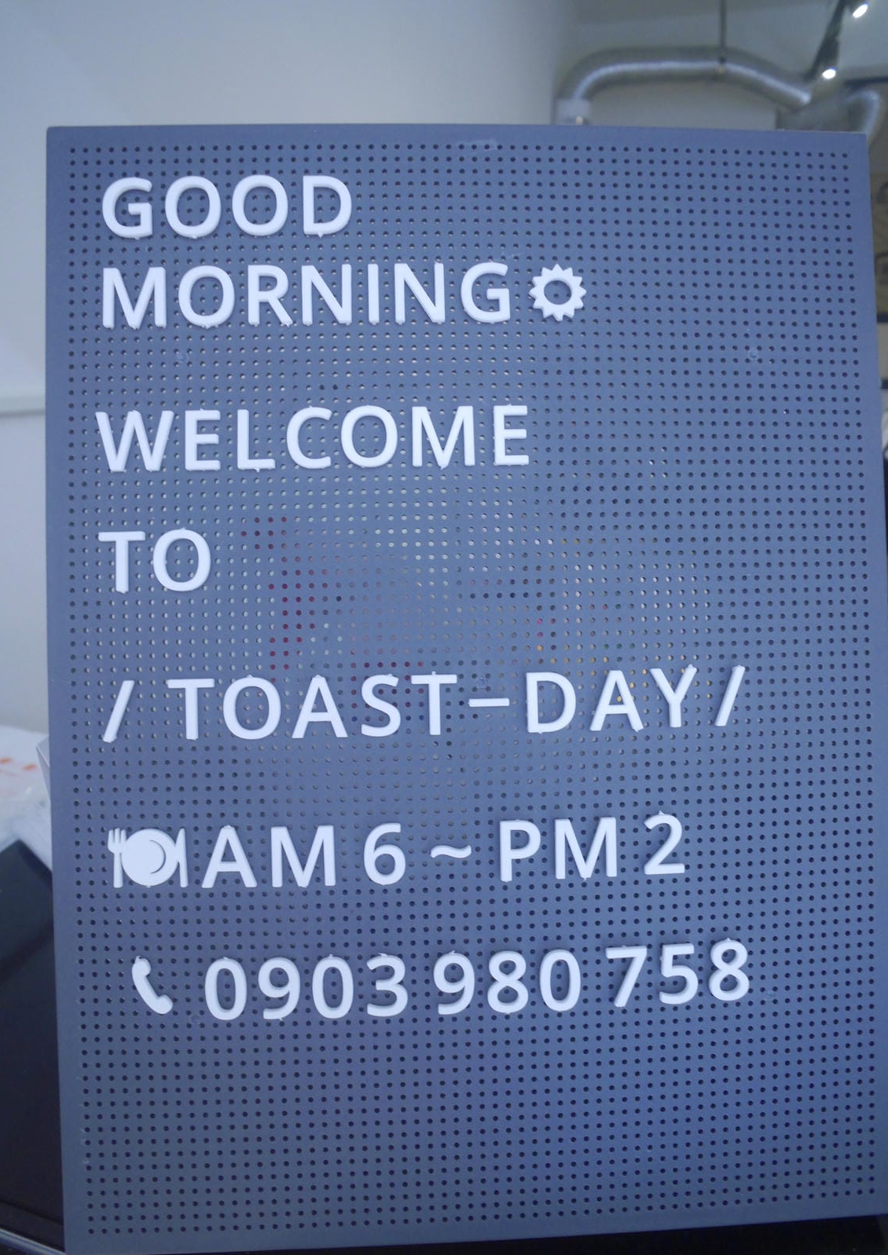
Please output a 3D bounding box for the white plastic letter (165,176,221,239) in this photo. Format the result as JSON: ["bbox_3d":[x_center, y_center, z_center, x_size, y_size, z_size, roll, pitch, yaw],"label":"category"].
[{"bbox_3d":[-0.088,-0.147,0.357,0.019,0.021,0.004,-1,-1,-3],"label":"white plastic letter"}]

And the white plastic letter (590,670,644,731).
[{"bbox_3d":[0.060,0.025,0.356,0.018,0.021,0.003,-1,-1,-3],"label":"white plastic letter"}]

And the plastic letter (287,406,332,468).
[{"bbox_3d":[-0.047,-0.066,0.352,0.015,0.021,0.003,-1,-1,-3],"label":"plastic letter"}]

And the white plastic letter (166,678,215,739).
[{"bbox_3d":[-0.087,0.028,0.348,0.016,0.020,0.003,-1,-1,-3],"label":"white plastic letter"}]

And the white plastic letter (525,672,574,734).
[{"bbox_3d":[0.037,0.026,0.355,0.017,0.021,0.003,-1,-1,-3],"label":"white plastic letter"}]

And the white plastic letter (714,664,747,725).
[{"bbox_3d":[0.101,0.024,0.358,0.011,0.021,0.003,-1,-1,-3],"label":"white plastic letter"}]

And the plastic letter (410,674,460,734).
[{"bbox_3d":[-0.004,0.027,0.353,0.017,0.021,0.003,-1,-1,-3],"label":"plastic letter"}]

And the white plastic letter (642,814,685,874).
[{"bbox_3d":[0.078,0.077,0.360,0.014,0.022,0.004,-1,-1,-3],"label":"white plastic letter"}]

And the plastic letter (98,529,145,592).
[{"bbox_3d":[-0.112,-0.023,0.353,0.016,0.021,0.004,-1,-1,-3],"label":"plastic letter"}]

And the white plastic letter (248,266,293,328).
[{"bbox_3d":[-0.060,-0.115,0.351,0.014,0.020,0.003,-1,-1,-3],"label":"white plastic letter"}]

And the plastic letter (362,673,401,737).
[{"bbox_3d":[-0.022,0.027,0.351,0.013,0.021,0.003,-1,-1,-3],"label":"plastic letter"}]

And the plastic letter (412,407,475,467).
[{"bbox_3d":[0.000,-0.066,0.354,0.022,0.020,0.003,-1,-1,-3],"label":"plastic letter"}]

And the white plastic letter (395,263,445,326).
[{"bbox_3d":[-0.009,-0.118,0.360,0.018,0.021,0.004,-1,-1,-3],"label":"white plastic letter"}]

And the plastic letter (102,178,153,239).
[{"bbox_3d":[-0.109,-0.144,0.349,0.016,0.020,0.003,-1,-1,-3],"label":"plastic letter"}]

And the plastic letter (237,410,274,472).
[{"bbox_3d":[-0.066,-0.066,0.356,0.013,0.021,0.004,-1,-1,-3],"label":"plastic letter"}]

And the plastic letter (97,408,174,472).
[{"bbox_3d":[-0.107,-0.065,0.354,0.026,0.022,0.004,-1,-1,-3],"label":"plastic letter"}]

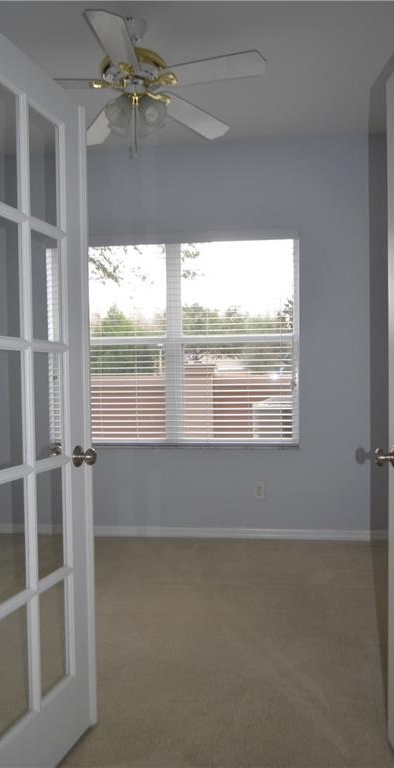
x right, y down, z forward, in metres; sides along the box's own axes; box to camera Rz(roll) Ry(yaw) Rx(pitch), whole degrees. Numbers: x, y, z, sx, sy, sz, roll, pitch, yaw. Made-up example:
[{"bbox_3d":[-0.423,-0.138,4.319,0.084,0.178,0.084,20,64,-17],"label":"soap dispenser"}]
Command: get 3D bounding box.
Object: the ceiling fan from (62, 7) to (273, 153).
[{"bbox_3d":[-0.272,-1.317,2.538,1.140,0.610,1.140,-1,1,4],"label":"ceiling fan"}]

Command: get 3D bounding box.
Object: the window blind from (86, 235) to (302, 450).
[{"bbox_3d":[-0.169,-0.306,4.018,1.750,1.475,0.110,-1,1,4],"label":"window blind"}]

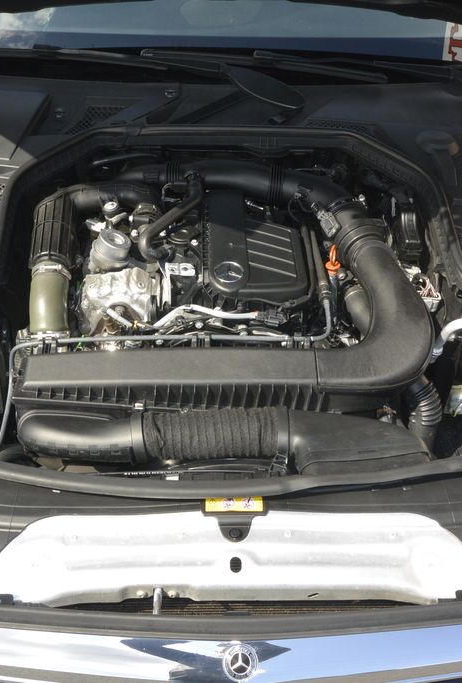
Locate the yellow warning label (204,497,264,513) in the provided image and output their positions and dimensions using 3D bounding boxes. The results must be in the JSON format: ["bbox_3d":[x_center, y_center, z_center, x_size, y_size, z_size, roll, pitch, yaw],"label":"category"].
[{"bbox_3d":[0.005,0.215,1.016,0.077,0.002,0.022,0,56,-2],"label":"yellow warning label"}]

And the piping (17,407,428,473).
[{"bbox_3d":[-0.013,0.147,1.153,0.615,0.095,0.100,0,41,-2],"label":"piping"}]

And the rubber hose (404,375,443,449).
[{"bbox_3d":[0.322,0.117,1.283,0.065,0.140,0.075,0,41,-2],"label":"rubber hose"}]

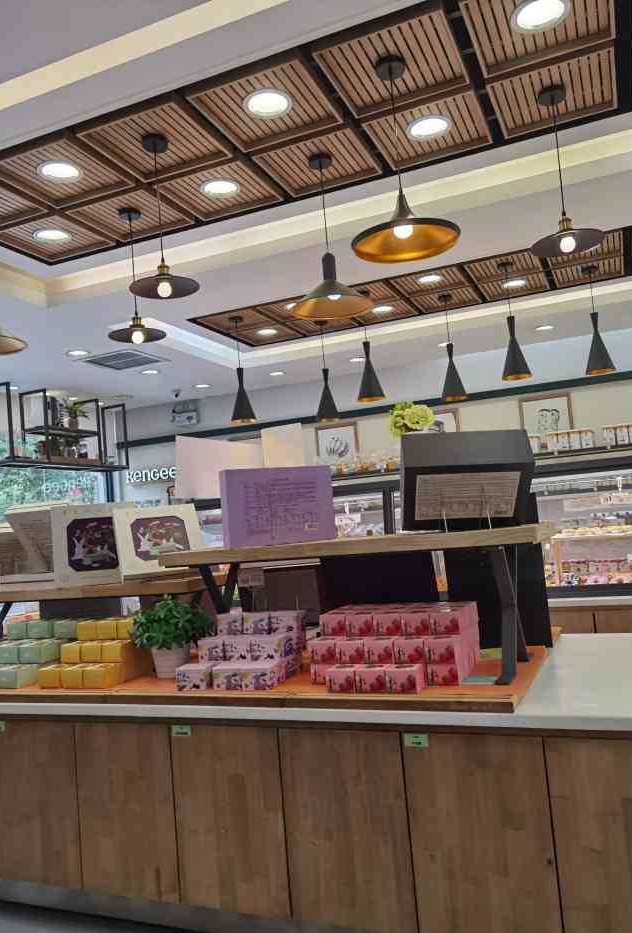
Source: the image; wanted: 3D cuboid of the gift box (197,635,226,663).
[{"bbox_3d":[-0.439,0.814,3.257,0.118,0.085,0.115,-6,-5,22],"label":"gift box"}]

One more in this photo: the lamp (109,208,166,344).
[{"bbox_3d":[-0.820,-0.854,3.266,0.260,0.618,0.260,-7,-6,22],"label":"lamp"}]

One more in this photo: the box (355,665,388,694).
[{"bbox_3d":[0.207,0.737,2.536,0.107,0.077,0.110,-6,-5,22],"label":"box"}]

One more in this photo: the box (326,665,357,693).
[{"bbox_3d":[0.106,0.748,2.571,0.107,0.077,0.110,-6,-5,22],"label":"box"}]

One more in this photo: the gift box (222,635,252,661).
[{"bbox_3d":[-0.286,0.731,2.913,0.124,0.076,0.123,-6,-5,22],"label":"gift box"}]

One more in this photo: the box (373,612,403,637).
[{"bbox_3d":[0.268,0.546,2.543,0.099,0.071,0.105,-7,-6,22],"label":"box"}]

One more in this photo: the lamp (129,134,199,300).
[{"bbox_3d":[-0.616,-1.004,2.923,0.270,0.681,0.270,-4,-4,0],"label":"lamp"}]

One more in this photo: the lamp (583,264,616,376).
[{"bbox_3d":[1.848,-0.975,4.812,0.184,0.707,0.184,-6,-5,22],"label":"lamp"}]

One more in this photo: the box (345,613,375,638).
[{"bbox_3d":[0.194,0.620,2.875,0.112,0.082,0.114,-7,-6,22],"label":"box"}]

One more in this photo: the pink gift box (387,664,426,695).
[{"bbox_3d":[0.283,0.664,2.285,0.099,0.071,0.105,-7,-6,22],"label":"pink gift box"}]

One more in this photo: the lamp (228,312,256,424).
[{"bbox_3d":[-0.579,-0.741,5.519,0.182,0.820,0.182,-4,-4,0],"label":"lamp"}]

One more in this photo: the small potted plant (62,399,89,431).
[{"bbox_3d":[-2.373,-0.496,7.151,0.230,0.326,0.230,-7,-6,22],"label":"small potted plant"}]

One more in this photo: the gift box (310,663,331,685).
[{"bbox_3d":[0.045,0.704,2.510,0.099,0.071,0.105,-7,-6,22],"label":"gift box"}]

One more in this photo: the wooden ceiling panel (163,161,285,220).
[{"bbox_3d":[-0.431,-1.254,3.293,0.425,0.040,0.420,-6,-5,22],"label":"wooden ceiling panel"}]

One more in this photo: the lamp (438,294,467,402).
[{"bbox_3d":[0.906,-0.803,4.889,0.180,0.725,0.180,-7,-6,22],"label":"lamp"}]

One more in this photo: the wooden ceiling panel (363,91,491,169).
[{"bbox_3d":[0.485,-1.460,3.120,0.450,0.055,0.477,-7,-6,22],"label":"wooden ceiling panel"}]

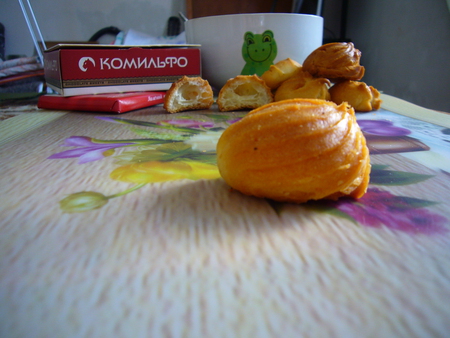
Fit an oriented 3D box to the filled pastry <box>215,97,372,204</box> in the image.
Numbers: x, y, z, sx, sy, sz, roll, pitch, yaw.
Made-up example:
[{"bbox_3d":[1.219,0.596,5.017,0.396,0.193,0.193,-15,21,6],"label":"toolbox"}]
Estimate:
[{"bbox_3d":[0.021,-0.006,0.121,0.047,0.032,0.037,3,18,11],"label":"filled pastry"}]

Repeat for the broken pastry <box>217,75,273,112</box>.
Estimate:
[{"bbox_3d":[0.016,-0.060,0.299,0.044,0.029,0.028,-1,17,0],"label":"broken pastry"}]

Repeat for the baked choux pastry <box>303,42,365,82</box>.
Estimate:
[{"bbox_3d":[0.090,-0.089,0.312,0.050,0.030,0.037,2,17,10],"label":"baked choux pastry"}]

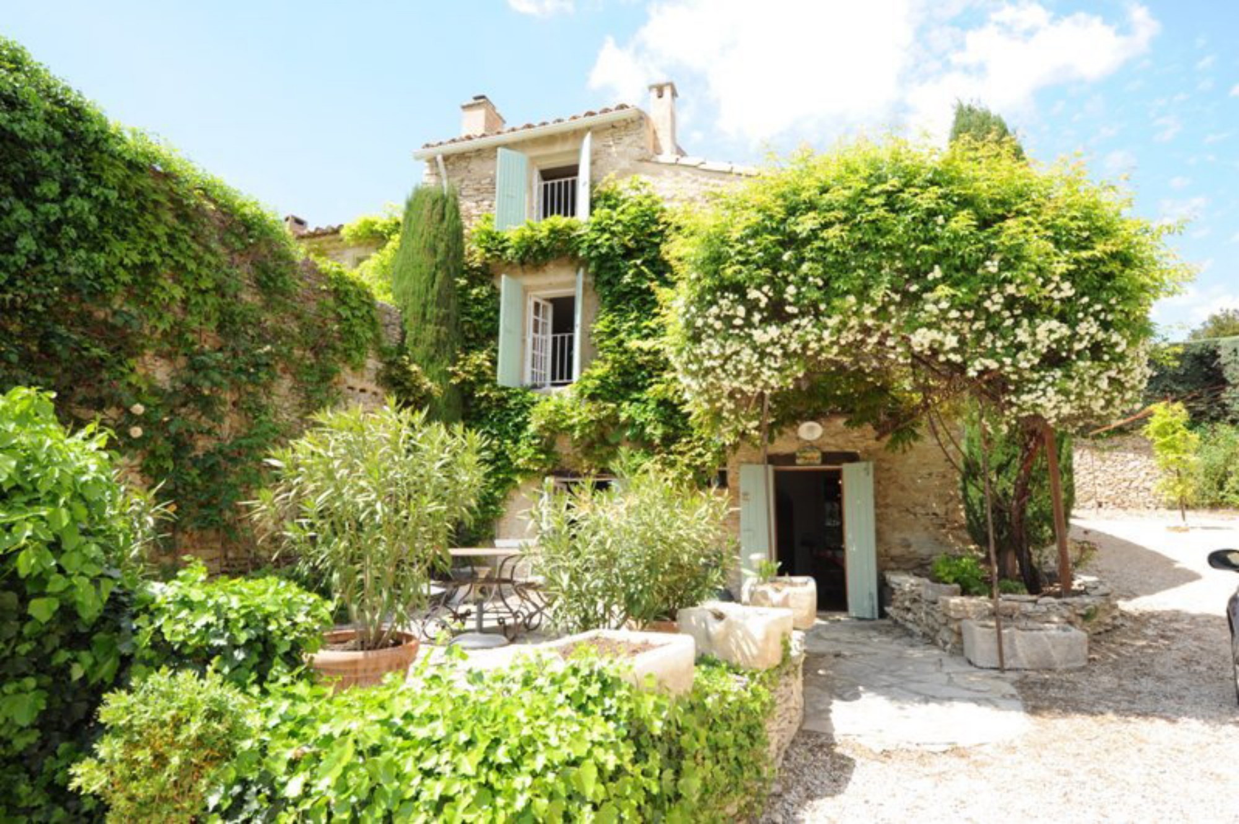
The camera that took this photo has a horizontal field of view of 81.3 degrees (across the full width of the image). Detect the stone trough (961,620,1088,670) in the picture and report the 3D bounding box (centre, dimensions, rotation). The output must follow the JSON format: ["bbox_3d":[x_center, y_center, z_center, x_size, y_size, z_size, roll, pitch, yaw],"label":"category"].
[{"bbox_3d":[4.104,2.345,7.356,1.070,0.380,0.450,1,-8,-2],"label":"stone trough"}]

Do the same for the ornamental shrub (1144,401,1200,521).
[{"bbox_3d":[12.742,1.114,16.612,1.050,2.750,1.050,0,-8,0],"label":"ornamental shrub"}]

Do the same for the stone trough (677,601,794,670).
[{"bbox_3d":[0.770,1.483,4.846,0.640,0.330,0.480,-5,-9,36],"label":"stone trough"}]

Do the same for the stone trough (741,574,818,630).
[{"bbox_3d":[2.073,2.422,9.261,0.830,0.570,0.650,-2,-8,20],"label":"stone trough"}]

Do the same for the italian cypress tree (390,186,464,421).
[{"bbox_3d":[-3.247,-0.449,12.520,1.200,7.000,1.200,-2,-8,20],"label":"italian cypress tree"}]

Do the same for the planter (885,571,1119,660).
[{"bbox_3d":[4.783,2.402,8.863,2.300,0.620,2.200,0,-8,6],"label":"planter"}]

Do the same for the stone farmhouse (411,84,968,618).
[{"bbox_3d":[1.473,-0.988,15.007,9.300,9.000,6.500,-2,-8,20],"label":"stone farmhouse"}]

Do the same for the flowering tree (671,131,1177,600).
[{"bbox_3d":[3.353,-0.380,8.582,5.300,5.100,3.600,-1,-8,12],"label":"flowering tree"}]

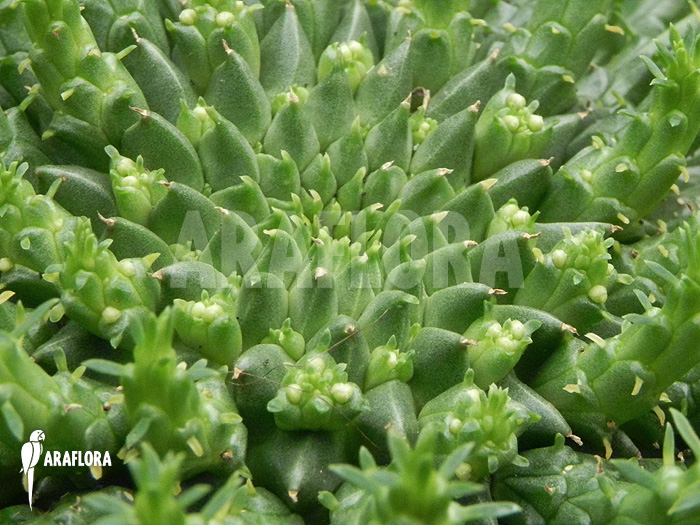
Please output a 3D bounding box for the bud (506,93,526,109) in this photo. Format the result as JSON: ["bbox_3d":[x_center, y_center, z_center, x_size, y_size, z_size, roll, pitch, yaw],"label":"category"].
[{"bbox_3d":[0.034,-0.033,0.349,0.004,0.003,0.004,0,44,0],"label":"bud"}]

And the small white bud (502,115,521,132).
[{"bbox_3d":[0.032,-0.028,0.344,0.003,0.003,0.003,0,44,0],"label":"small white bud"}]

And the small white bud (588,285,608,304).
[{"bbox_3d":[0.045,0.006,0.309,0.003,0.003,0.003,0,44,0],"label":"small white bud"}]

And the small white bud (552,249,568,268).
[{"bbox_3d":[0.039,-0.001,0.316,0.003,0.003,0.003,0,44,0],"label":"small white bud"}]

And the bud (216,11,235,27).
[{"bbox_3d":[-0.027,-0.052,0.369,0.004,0.004,0.004,0,44,0],"label":"bud"}]

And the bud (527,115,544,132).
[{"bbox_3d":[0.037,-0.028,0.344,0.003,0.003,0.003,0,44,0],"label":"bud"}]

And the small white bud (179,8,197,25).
[{"bbox_3d":[-0.035,-0.053,0.370,0.004,0.004,0.004,0,44,0],"label":"small white bud"}]

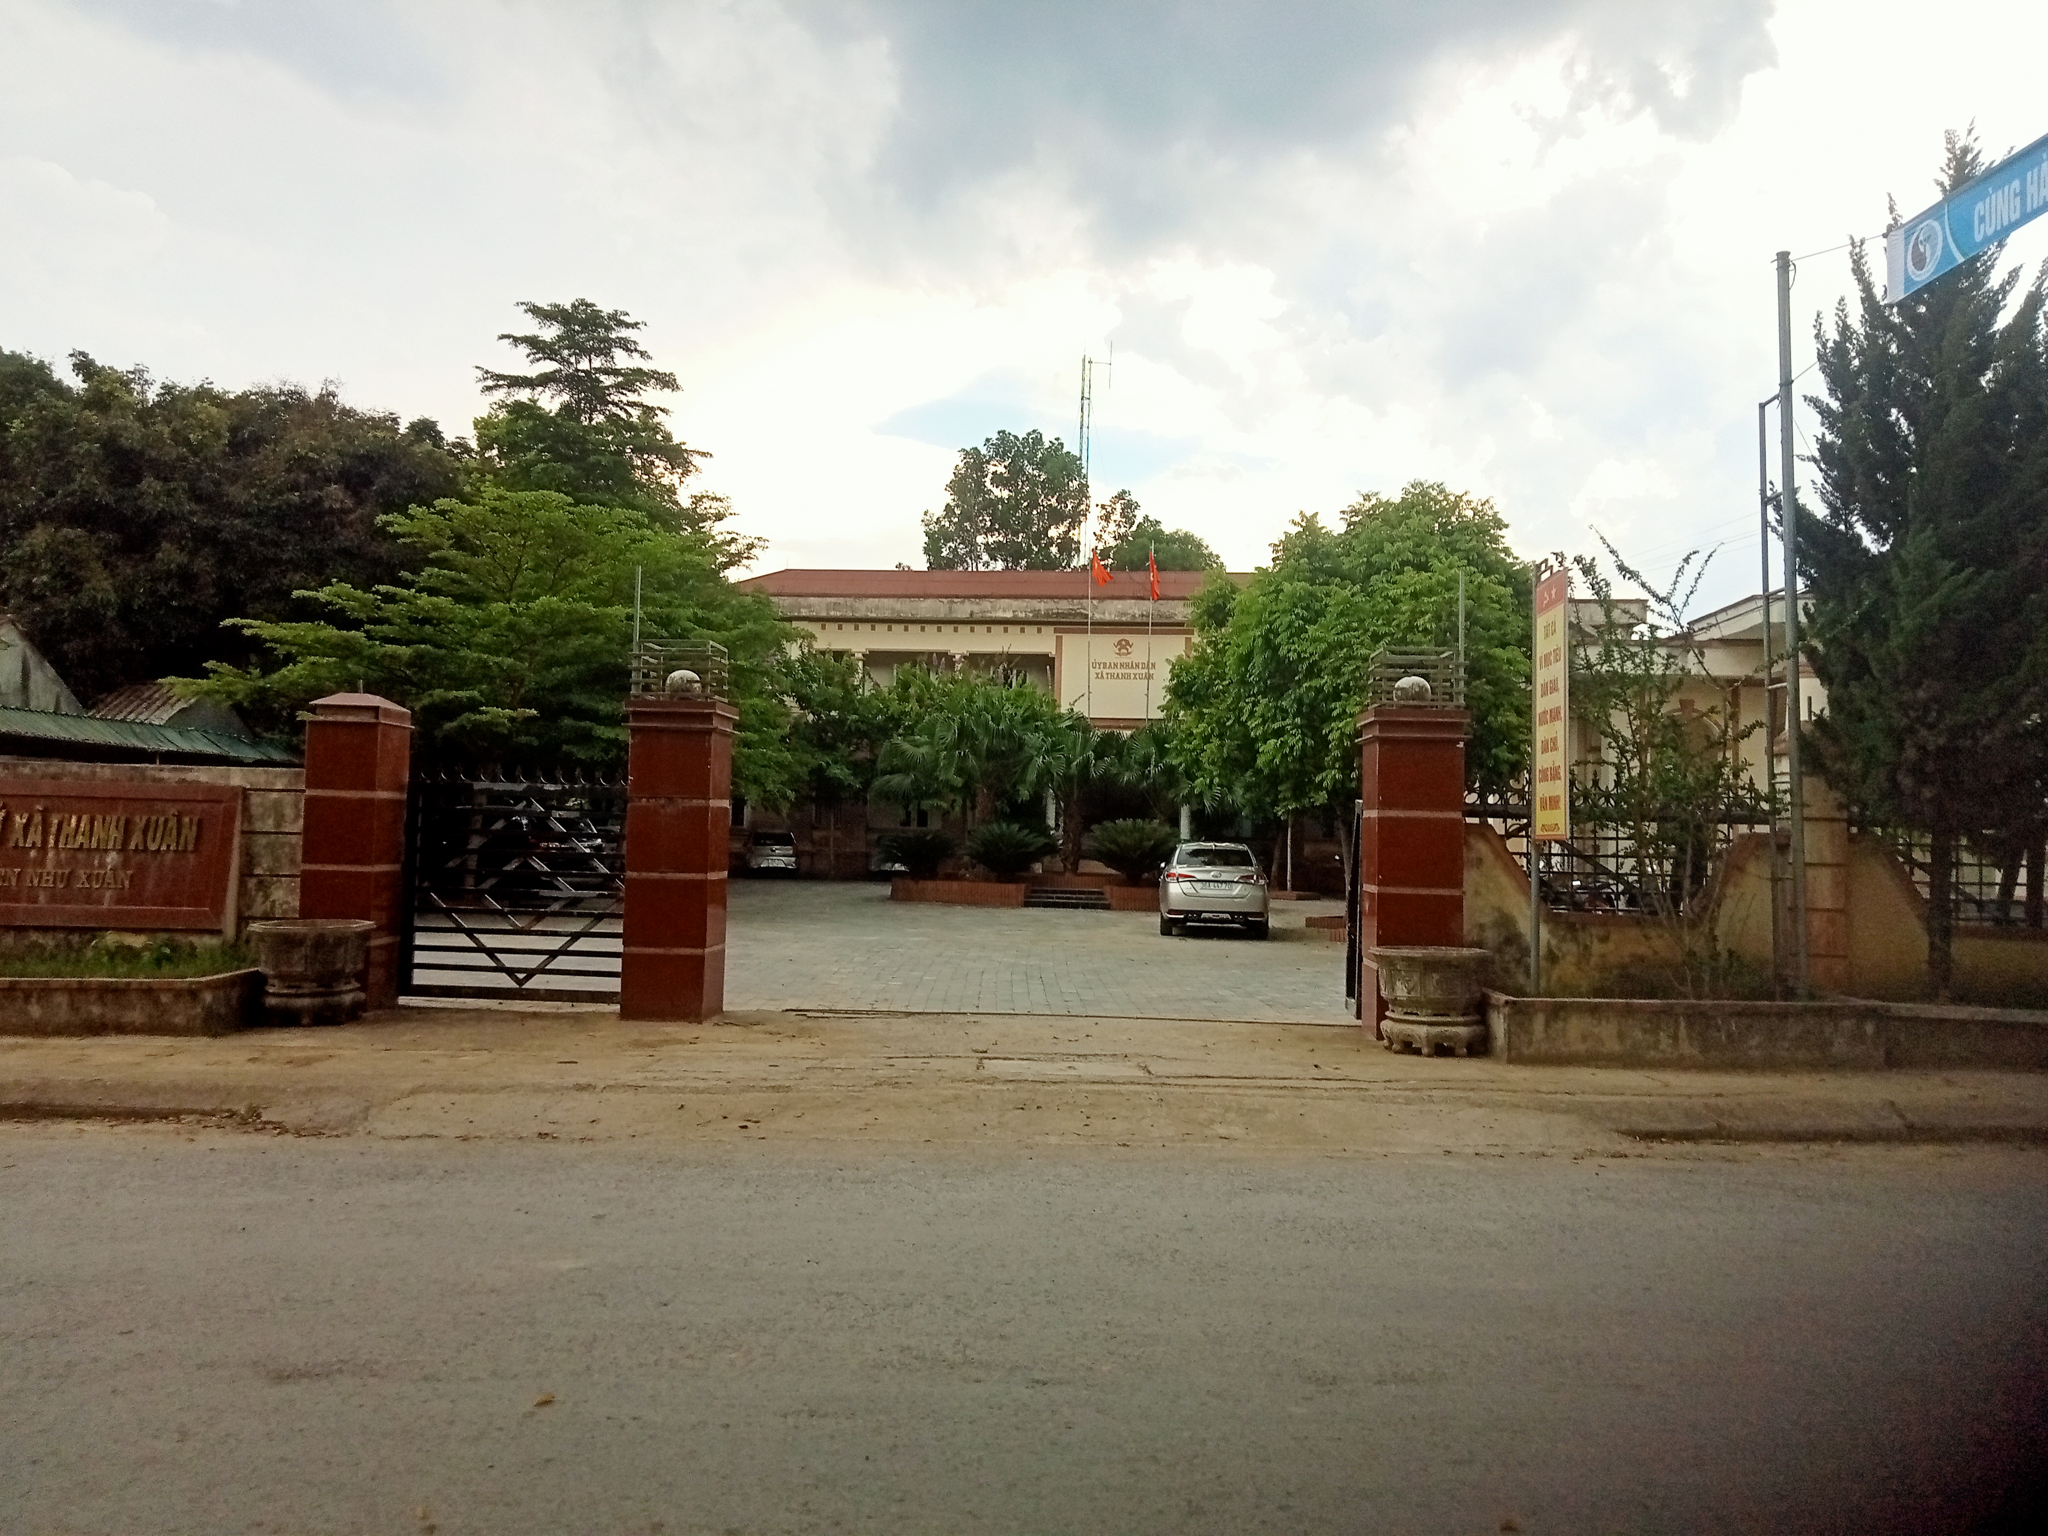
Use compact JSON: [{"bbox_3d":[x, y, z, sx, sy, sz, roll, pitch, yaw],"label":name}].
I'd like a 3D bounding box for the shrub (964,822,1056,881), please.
[{"bbox_3d":[-0.281,1.754,35.724,1.970,1.320,1.970,1,-2,4],"label":"shrub"}]

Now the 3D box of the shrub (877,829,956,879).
[{"bbox_3d":[-2.412,1.948,37.000,1.700,1.150,1.600,1,-3,3],"label":"shrub"}]

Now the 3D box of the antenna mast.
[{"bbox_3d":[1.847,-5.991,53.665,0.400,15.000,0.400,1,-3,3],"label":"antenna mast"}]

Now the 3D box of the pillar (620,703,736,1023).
[{"bbox_3d":[-2.883,0.793,13.949,0.740,2.660,0.750,1,-2,4],"label":"pillar"}]

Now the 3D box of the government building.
[{"bbox_3d":[3.687,-1.629,58.701,32.000,11.000,8.500,1,-2,4],"label":"government building"}]

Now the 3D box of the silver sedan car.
[{"bbox_3d":[3.111,1.980,27.277,1.730,1.475,4.425,1,-2,5],"label":"silver sedan car"}]

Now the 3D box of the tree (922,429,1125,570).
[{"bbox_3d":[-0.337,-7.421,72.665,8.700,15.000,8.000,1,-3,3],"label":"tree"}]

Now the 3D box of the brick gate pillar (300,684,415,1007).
[{"bbox_3d":[-5.689,0.739,14.149,0.650,2.680,0.660,1,-2,4],"label":"brick gate pillar"}]

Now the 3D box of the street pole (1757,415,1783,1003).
[{"bbox_3d":[5.498,-0.524,12.198,0.060,4.407,0.060,-1,-3,3],"label":"street pole"}]

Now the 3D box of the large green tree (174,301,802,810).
[{"bbox_3d":[-10.276,-3.168,32.000,10.800,11.300,9.500,1,-3,3],"label":"large green tree"}]

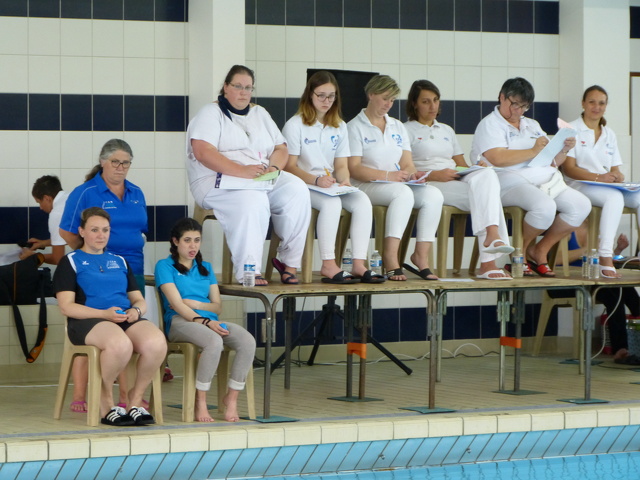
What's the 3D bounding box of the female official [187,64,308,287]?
[{"bbox_3d":[-0.389,-0.382,17.834,0.630,1.270,0.700,-1,2,-35],"label":"female official"}]

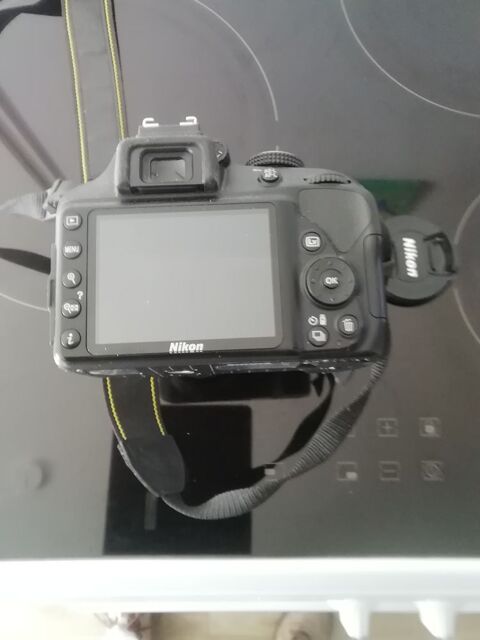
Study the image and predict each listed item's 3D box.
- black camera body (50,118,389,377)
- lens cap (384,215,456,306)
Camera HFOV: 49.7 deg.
[{"bbox_3d":[-0.008,-0.022,0.237,0.124,0.139,0.099,-2,80,0],"label":"black camera body"},{"bbox_3d":[0.100,-0.037,0.307,0.055,0.009,0.055,0,80,0],"label":"lens cap"}]

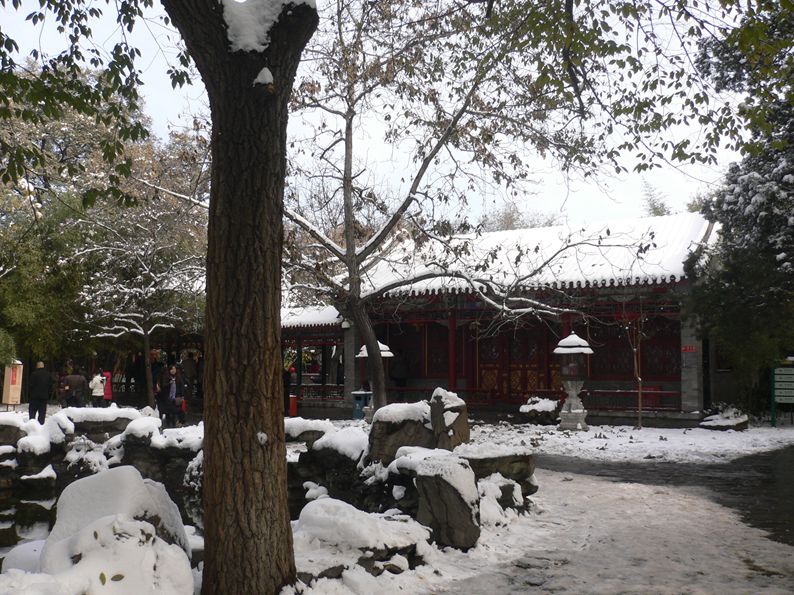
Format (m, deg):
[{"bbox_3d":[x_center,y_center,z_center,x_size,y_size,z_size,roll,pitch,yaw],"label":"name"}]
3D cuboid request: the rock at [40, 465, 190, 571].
[{"bbox_3d":[-1.964,1.549,5.600,1.000,0.720,0.800,2,-5,-18],"label":"rock"}]

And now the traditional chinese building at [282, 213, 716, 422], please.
[{"bbox_3d":[4.060,0.791,26.136,12.000,6.100,8.200,-2,-6,25],"label":"traditional chinese building"}]

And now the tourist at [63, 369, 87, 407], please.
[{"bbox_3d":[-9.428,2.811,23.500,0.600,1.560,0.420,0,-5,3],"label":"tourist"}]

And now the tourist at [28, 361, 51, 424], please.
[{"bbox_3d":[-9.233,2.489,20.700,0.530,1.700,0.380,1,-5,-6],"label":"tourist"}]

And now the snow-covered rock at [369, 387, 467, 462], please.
[{"bbox_3d":[0.276,1.707,10.300,1.280,1.100,0.850,0,-5,0],"label":"snow-covered rock"}]

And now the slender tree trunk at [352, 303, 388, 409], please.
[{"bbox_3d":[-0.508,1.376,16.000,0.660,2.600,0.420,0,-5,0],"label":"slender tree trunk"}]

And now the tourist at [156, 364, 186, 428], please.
[{"bbox_3d":[-5.704,2.517,20.300,0.580,1.620,0.420,1,-5,-7],"label":"tourist"}]

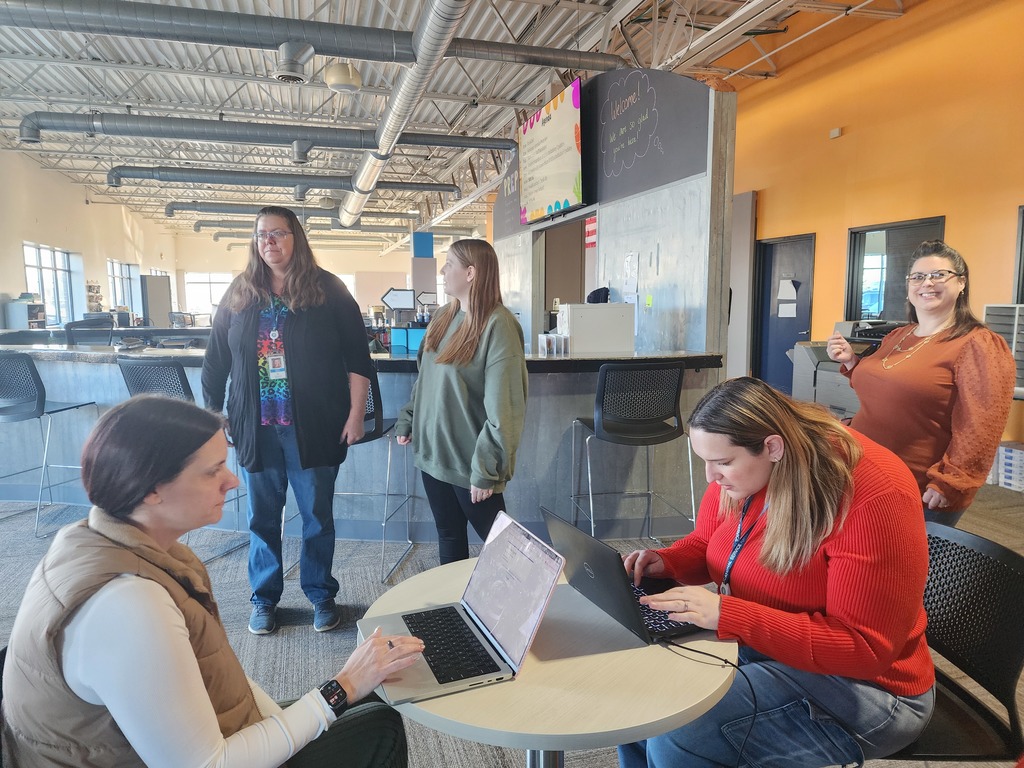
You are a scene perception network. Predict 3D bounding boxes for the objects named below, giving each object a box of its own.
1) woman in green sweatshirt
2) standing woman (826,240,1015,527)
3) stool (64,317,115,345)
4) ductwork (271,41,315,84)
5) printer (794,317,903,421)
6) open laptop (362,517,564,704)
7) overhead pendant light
[{"bbox_3d":[-0.193,0.244,2.708,0.480,1.615,0.330,4,8,30],"label":"woman in green sweatshirt"},{"bbox_3d":[1.327,0.318,2.254,0.420,1.570,0.490,-3,7,-23],"label":"standing woman"},{"bbox_3d":[-4.034,0.009,6.496,0.600,1.200,0.600,-1,7,-11],"label":"stool"},{"bbox_3d":[-1.919,-2.798,5.922,0.370,0.350,0.350,-2,7,-16],"label":"ductwork"},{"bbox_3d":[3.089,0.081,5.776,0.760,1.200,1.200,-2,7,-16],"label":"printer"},{"bbox_3d":[-0.112,0.401,1.282,0.313,0.207,0.313,-3,7,-22],"label":"open laptop"},{"bbox_3d":[-1.563,-2.846,6.329,0.360,0.260,0.360,-2,7,-16],"label":"overhead pendant light"}]

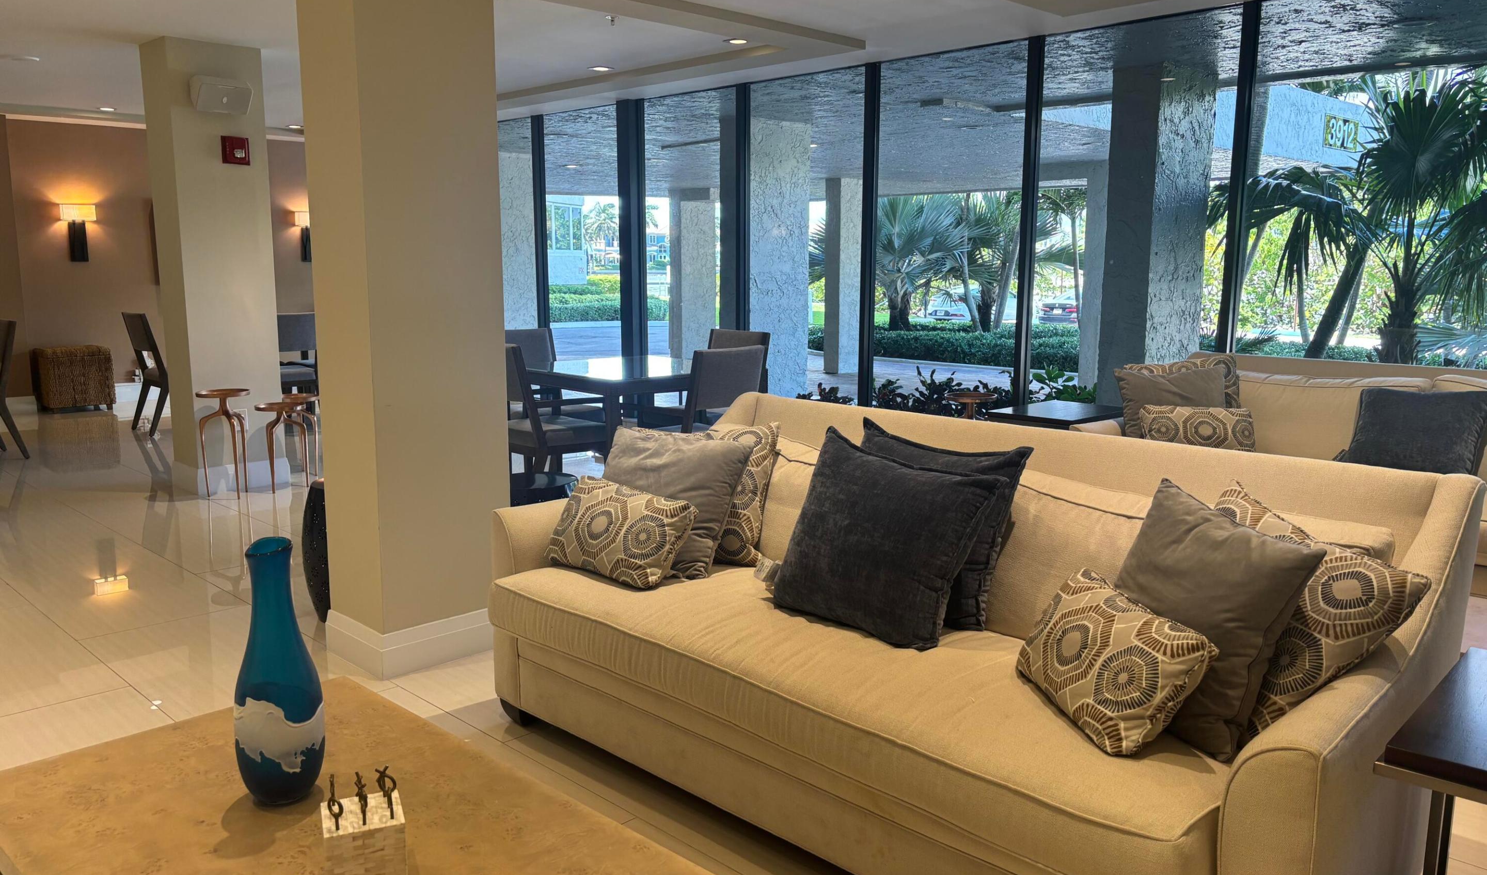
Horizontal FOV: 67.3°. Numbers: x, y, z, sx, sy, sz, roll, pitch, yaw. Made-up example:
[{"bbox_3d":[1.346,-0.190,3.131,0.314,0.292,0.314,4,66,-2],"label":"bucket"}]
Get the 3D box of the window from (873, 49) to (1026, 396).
[{"bbox_3d":[1.216,-1.010,6.792,0.090,2.550,1.100,-9,13,-44],"label":"window"}]

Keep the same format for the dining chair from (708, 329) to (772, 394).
[{"bbox_3d":[-0.217,-0.133,6.447,0.612,0.933,0.476,-9,13,-44],"label":"dining chair"}]

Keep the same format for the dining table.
[{"bbox_3d":[-0.613,-0.019,6.333,1.080,0.757,1.080,-9,13,-44],"label":"dining table"}]

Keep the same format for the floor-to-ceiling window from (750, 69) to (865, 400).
[{"bbox_3d":[0.380,-1.046,7.212,0.080,2.496,0.978,-9,13,-44],"label":"floor-to-ceiling window"}]

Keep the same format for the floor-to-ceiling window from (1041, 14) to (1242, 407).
[{"bbox_3d":[2.031,-0.878,5.977,0.090,2.550,1.100,-9,13,-44],"label":"floor-to-ceiling window"}]

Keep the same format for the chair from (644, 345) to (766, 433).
[{"bbox_3d":[-0.235,-0.004,5.702,0.520,0.930,0.580,-9,13,-44],"label":"chair"}]

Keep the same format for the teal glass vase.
[{"bbox_3d":[-0.833,0.413,1.973,0.164,0.465,0.164,-9,13,-44],"label":"teal glass vase"}]

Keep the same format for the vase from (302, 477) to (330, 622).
[{"bbox_3d":[-1.501,0.442,4.235,0.335,0.515,0.335,-9,13,-44],"label":"vase"}]

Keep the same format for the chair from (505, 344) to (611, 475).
[{"bbox_3d":[-1.060,-0.039,5.847,0.612,0.933,0.476,-9,13,-44],"label":"chair"}]

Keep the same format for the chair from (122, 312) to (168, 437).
[{"bbox_3d":[-4.422,-0.514,8.731,0.612,0.933,0.476,-9,13,-44],"label":"chair"}]

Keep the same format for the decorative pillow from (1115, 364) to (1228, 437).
[{"bbox_3d":[1.833,-0.061,4.787,0.460,0.450,0.150,4,-10,23],"label":"decorative pillow"}]

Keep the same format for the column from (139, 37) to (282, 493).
[{"bbox_3d":[-3.047,-0.953,6.505,0.535,2.516,0.382,-9,13,-44],"label":"column"}]

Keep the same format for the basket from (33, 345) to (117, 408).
[{"bbox_3d":[-6.035,-0.524,10.052,0.520,0.560,0.480,-9,13,-44],"label":"basket"}]

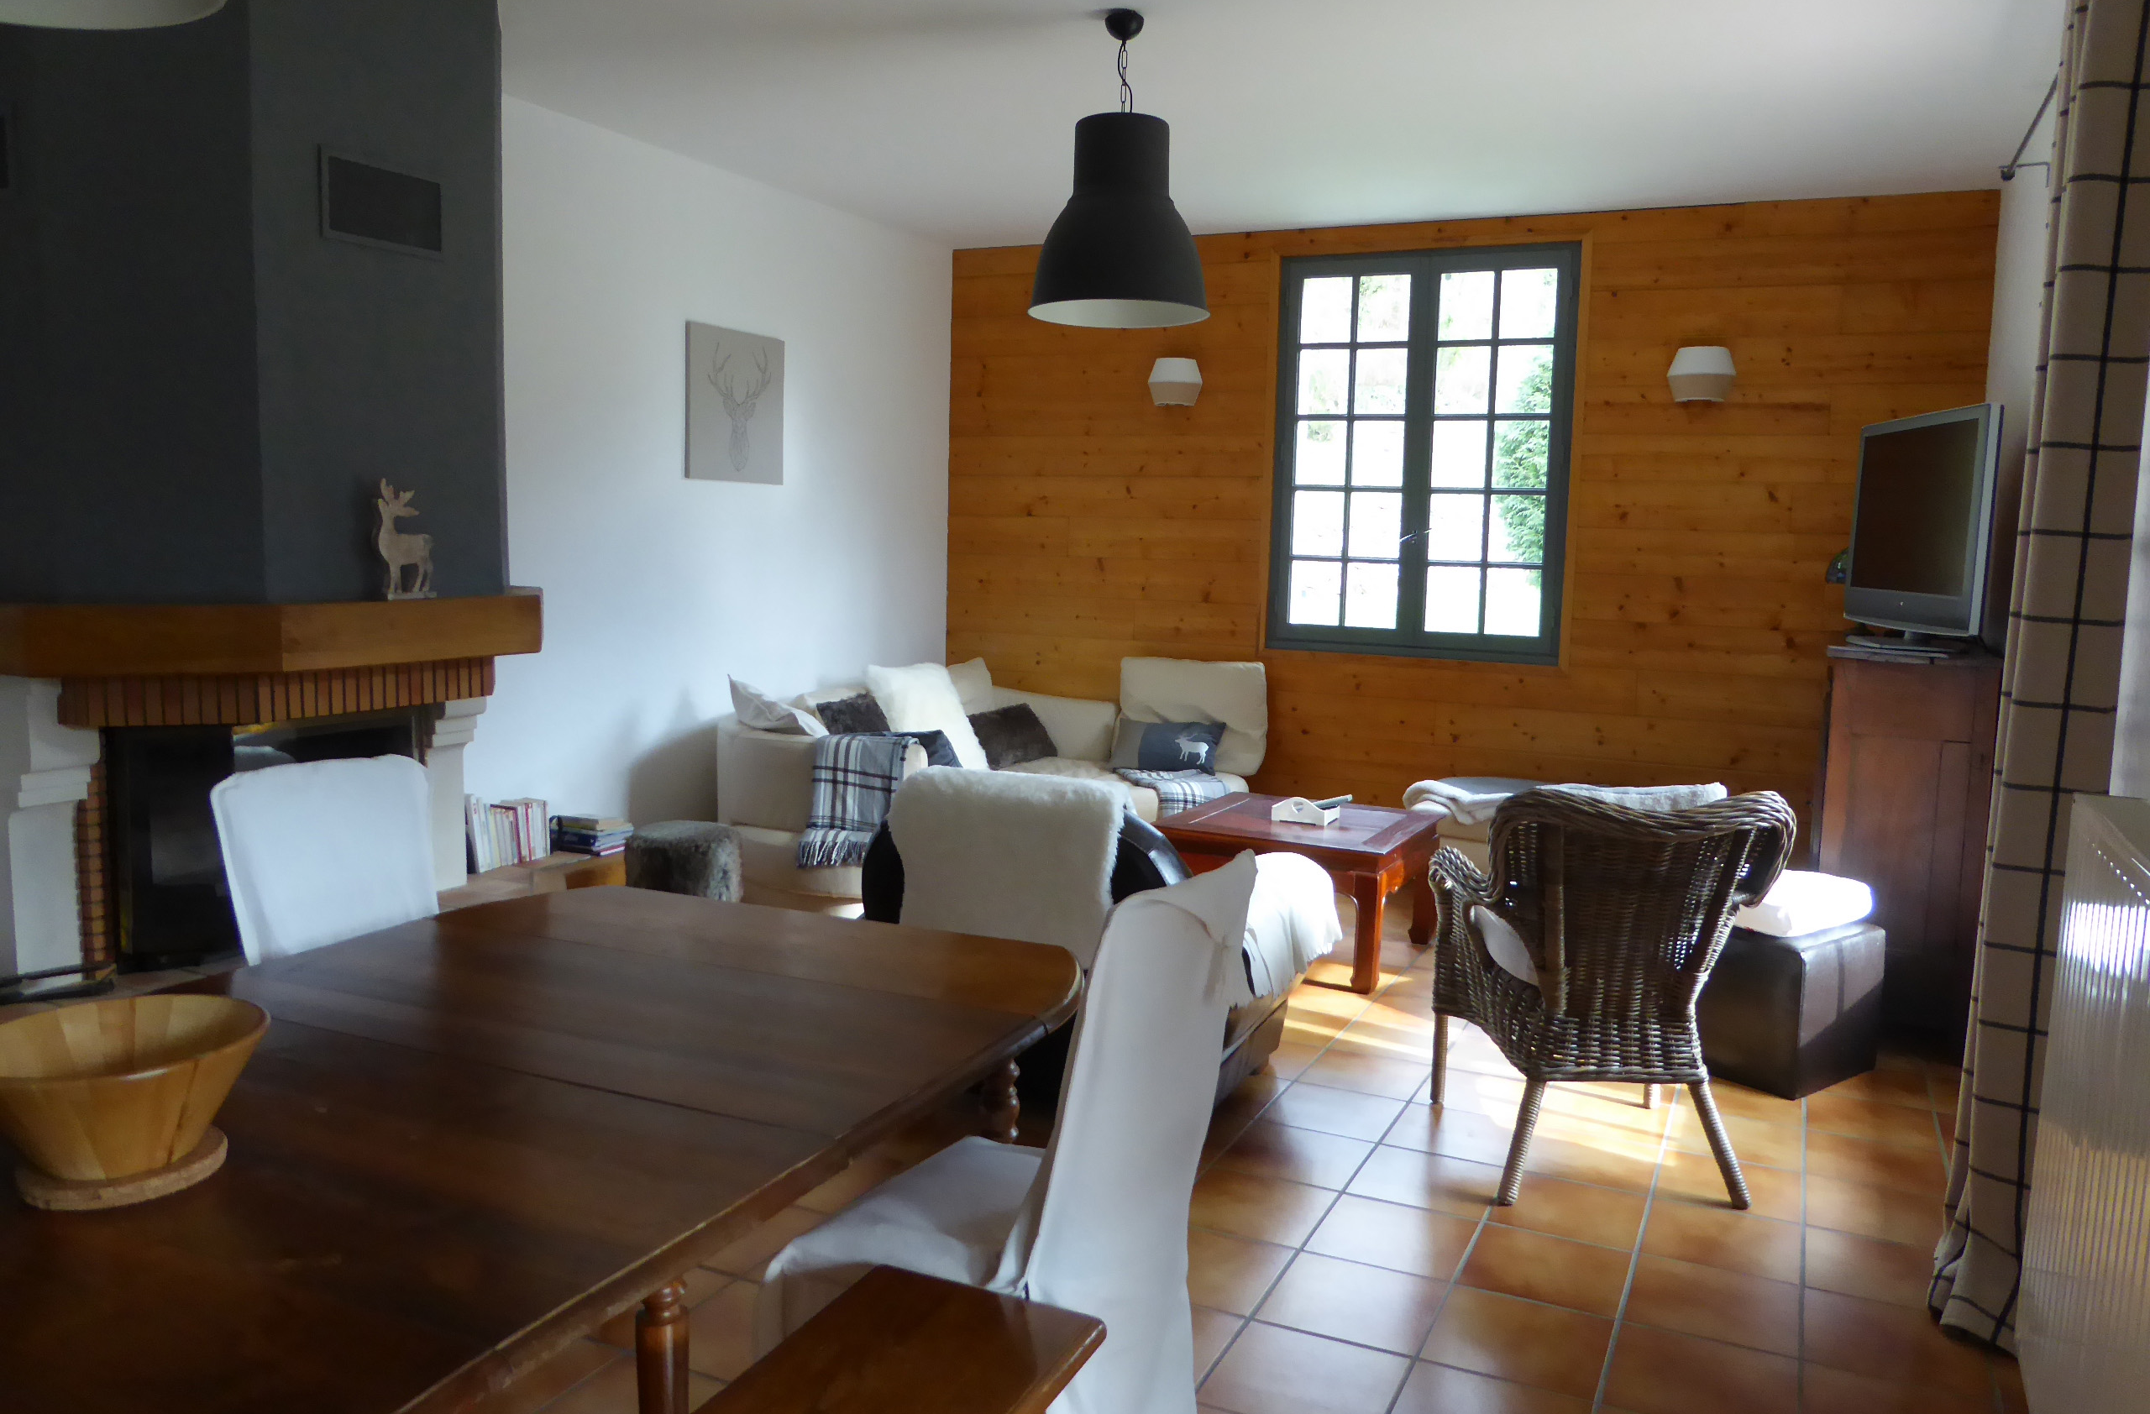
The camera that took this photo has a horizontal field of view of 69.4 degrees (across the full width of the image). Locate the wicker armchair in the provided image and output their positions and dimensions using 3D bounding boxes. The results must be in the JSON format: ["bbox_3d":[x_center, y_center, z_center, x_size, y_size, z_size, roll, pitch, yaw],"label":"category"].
[{"bbox_3d":[1.191,0.605,3.617,0.645,0.912,0.697,1,7,-1],"label":"wicker armchair"}]

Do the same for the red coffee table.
[{"bbox_3d":[0.778,0.617,5.320,0.777,0.461,0.700,5,8,27],"label":"red coffee table"}]

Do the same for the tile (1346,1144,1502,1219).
[{"bbox_3d":[0.789,1.064,3.467,0.295,0.010,0.295,4,7,25],"label":"tile"}]

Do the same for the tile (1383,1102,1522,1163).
[{"bbox_3d":[0.930,1.044,3.772,0.298,0.012,0.298,4,7,25],"label":"tile"}]

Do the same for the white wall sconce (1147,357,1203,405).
[{"bbox_3d":[0.451,-1.470,7.004,0.240,0.210,0.110,5,8,25],"label":"white wall sconce"}]

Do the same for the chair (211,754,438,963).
[{"bbox_3d":[-1.241,0.606,2.891,0.550,0.970,0.460,5,8,31],"label":"chair"}]

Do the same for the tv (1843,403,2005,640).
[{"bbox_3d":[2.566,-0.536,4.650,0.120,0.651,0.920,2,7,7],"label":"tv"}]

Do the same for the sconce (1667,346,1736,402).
[{"bbox_3d":[2.467,-1.311,6.114,0.253,0.215,0.120,4,7,25],"label":"sconce"}]

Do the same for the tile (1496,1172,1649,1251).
[{"bbox_3d":[1.073,1.093,3.364,0.298,0.012,0.298,4,7,25],"label":"tile"}]

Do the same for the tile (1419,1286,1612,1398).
[{"bbox_3d":[0.801,1.143,2.792,0.295,0.010,0.295,4,7,25],"label":"tile"}]

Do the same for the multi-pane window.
[{"bbox_3d":[1.469,-1.070,6.655,1.261,1.710,0.090,5,8,25],"label":"multi-pane window"}]

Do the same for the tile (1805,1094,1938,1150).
[{"bbox_3d":[2.005,1.038,3.897,0.295,0.010,0.295,4,7,25],"label":"tile"}]

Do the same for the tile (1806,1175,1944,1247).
[{"bbox_3d":[1.743,1.096,3.351,0.295,0.010,0.295,4,7,25],"label":"tile"}]

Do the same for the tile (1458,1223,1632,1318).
[{"bbox_3d":[0.940,1.122,3.087,0.298,0.012,0.298,4,7,25],"label":"tile"}]

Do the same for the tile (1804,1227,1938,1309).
[{"bbox_3d":[1.630,1.140,3.116,0.300,0.010,0.300,5,8,25],"label":"tile"}]

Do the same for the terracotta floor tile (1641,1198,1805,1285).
[{"bbox_3d":[1.349,1.114,3.234,0.298,0.012,0.298,4,7,25],"label":"terracotta floor tile"}]

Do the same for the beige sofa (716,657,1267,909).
[{"bbox_3d":[-0.193,0.249,6.545,1.857,0.853,1.796,5,8,25],"label":"beige sofa"}]

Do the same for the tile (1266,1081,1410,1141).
[{"bbox_3d":[0.654,1.023,3.903,0.298,0.012,0.298,4,7,25],"label":"tile"}]

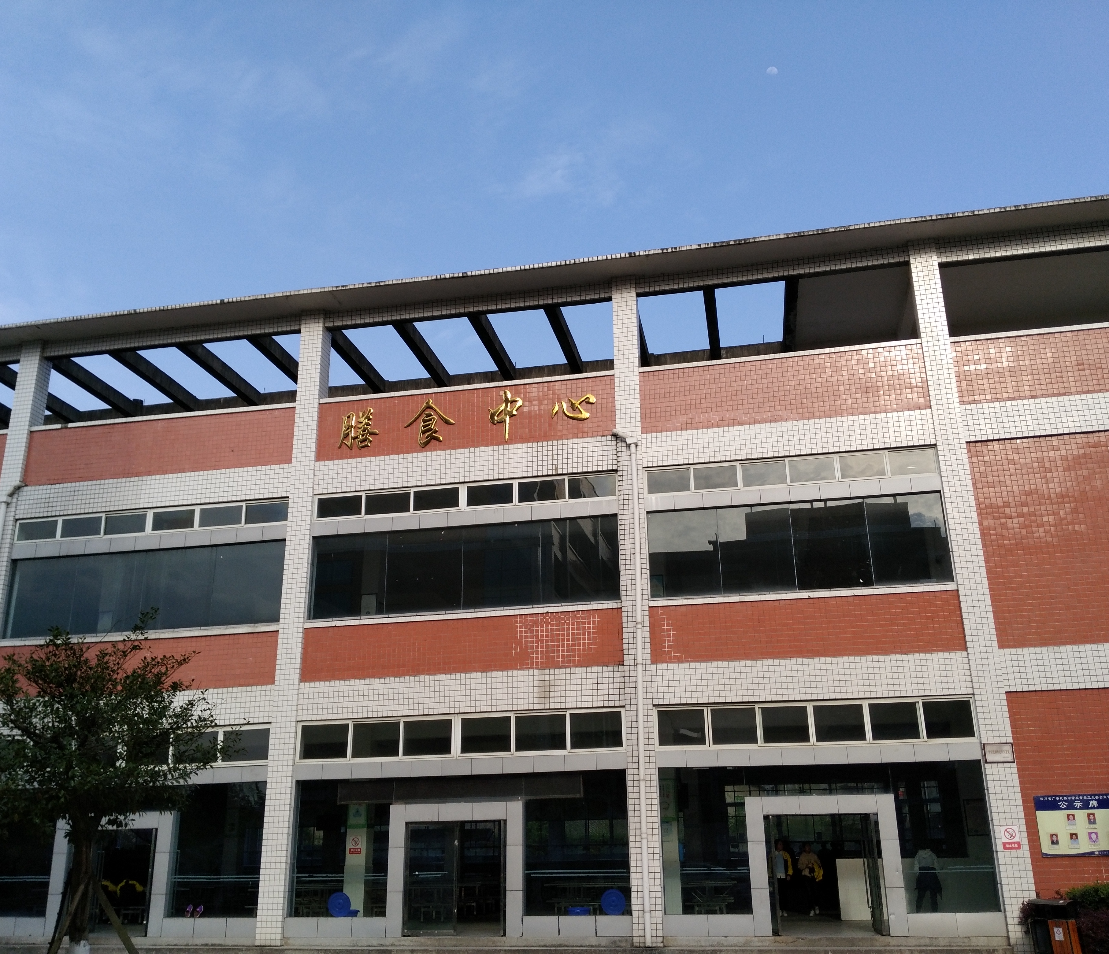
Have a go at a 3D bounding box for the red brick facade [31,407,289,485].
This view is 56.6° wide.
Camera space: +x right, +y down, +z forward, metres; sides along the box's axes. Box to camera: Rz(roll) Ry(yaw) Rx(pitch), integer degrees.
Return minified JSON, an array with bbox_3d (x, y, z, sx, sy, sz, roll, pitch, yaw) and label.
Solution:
[{"bbox_3d":[-9.452,-0.686,24.595,6.930,1.380,0.200,-5,-19,10],"label":"red brick facade"}]

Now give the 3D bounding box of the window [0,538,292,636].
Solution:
[{"bbox_3d":[-9.431,2.587,23.562,6.881,1.889,0.080,-5,-19,10],"label":"window"}]

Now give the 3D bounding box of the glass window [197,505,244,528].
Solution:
[{"bbox_3d":[-7.702,0.914,23.764,1.060,0.480,0.100,-5,-19,10],"label":"glass window"}]

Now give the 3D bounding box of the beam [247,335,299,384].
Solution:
[{"bbox_3d":[-7.126,-3.012,27.423,0.322,0.354,4.264,-5,-19,10],"label":"beam"}]

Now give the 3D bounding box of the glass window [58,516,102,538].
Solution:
[{"bbox_3d":[-11.214,1.199,24.341,1.060,0.485,0.100,-5,-19,11],"label":"glass window"}]

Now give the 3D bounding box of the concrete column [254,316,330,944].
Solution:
[{"bbox_3d":[-5.673,2.753,22.833,0.570,13.944,0.520,-5,-19,11],"label":"concrete column"}]

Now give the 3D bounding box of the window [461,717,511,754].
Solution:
[{"bbox_3d":[-1.400,5.263,21.002,1.062,0.716,0.083,-5,-19,10],"label":"window"}]

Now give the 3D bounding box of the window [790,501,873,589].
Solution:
[{"bbox_3d":[5.583,1.369,20.782,1.447,1.728,0.080,-5,-19,10],"label":"window"}]

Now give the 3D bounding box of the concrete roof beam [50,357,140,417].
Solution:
[{"bbox_3d":[-12.602,-2.541,27.982,0.275,0.400,3.750,-5,-19,10],"label":"concrete roof beam"}]

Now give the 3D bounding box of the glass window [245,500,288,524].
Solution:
[{"bbox_3d":[-6.593,0.797,23.579,1.036,0.517,0.083,-5,-19,10],"label":"glass window"}]

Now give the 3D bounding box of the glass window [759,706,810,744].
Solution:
[{"bbox_3d":[4.433,4.772,19.805,0.898,0.680,0.100,-5,-19,11],"label":"glass window"}]

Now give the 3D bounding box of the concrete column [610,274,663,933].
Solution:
[{"bbox_3d":[1.705,2.126,21.403,0.556,13.921,0.540,-5,-19,10],"label":"concrete column"}]

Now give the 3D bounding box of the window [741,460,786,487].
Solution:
[{"bbox_3d":[4.386,-0.089,21.606,0.950,0.530,0.100,-5,-19,10],"label":"window"}]

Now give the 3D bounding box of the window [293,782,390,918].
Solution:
[{"bbox_3d":[-4.342,7.545,20.934,2.000,2.620,0.090,-5,-19,10],"label":"window"}]

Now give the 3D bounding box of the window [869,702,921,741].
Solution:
[{"bbox_3d":[6.467,4.648,19.565,0.864,0.691,0.083,-5,-19,10],"label":"window"}]

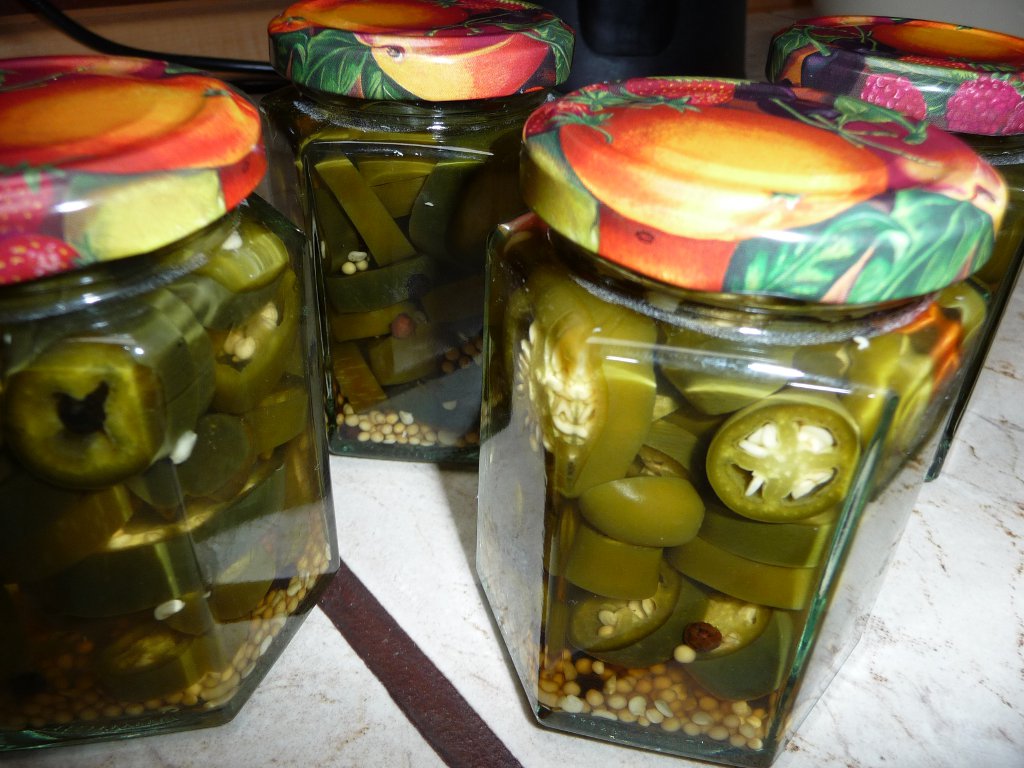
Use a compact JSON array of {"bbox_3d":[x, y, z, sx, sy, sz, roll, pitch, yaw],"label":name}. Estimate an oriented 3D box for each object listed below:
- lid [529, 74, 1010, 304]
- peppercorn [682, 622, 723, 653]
[{"bbox_3d":[0.033,-0.030,0.114,0.063,0.010,0.063,2,33,-1],"label":"lid"},{"bbox_3d":[0.029,0.038,0.125,0.006,0.005,0.006,9,34,9],"label":"peppercorn"}]

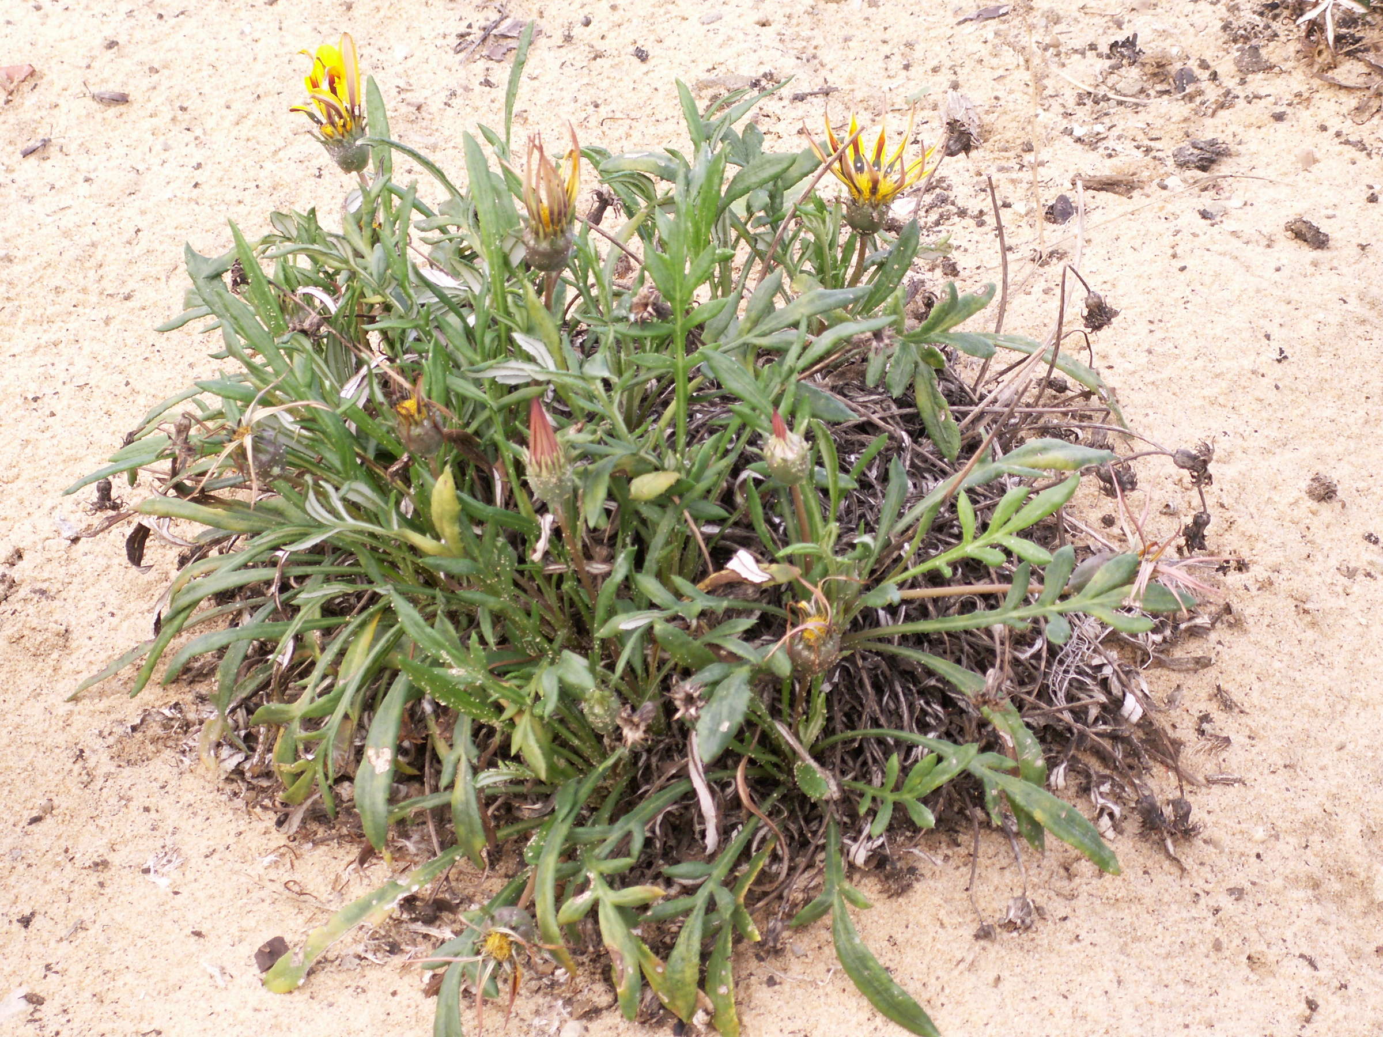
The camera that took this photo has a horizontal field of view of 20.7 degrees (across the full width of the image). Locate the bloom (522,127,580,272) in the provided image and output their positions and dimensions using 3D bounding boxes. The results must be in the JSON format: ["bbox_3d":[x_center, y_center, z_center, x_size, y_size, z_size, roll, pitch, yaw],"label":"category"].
[{"bbox_3d":[-0.047,-0.106,1.260,0.019,0.048,0.019,1,24,0],"label":"bloom"}]

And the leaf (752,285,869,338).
[{"bbox_3d":[0.041,-0.070,1.295,0.043,0.007,0.012,-22,55,2],"label":"leaf"}]

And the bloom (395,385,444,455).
[{"bbox_3d":[-0.087,-0.032,1.215,0.015,0.021,0.015,-11,26,0],"label":"bloom"}]

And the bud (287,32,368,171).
[{"bbox_3d":[-0.124,-0.142,1.300,0.026,0.049,0.025,-10,24,0],"label":"bud"}]

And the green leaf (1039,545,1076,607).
[{"bbox_3d":[0.117,0.018,1.215,0.008,0.004,0.022,19,68,13],"label":"green leaf"}]

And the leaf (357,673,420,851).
[{"bbox_3d":[-0.093,0.075,1.165,0.013,0.008,0.055,9,84,4],"label":"leaf"}]

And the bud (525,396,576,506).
[{"bbox_3d":[-0.044,-0.021,1.175,0.015,0.034,0.015,-9,22,0],"label":"bud"}]

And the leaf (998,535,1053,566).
[{"bbox_3d":[0.108,0.010,1.233,0.019,0.004,0.007,24,56,4],"label":"leaf"}]

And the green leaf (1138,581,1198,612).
[{"bbox_3d":[0.153,0.025,1.220,0.020,0.005,0.009,8,55,0],"label":"green leaf"}]

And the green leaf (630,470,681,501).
[{"bbox_3d":[-0.012,-0.010,1.220,0.018,0.004,0.010,-26,57,-14],"label":"green leaf"}]

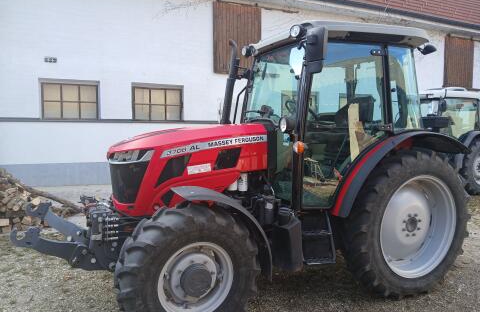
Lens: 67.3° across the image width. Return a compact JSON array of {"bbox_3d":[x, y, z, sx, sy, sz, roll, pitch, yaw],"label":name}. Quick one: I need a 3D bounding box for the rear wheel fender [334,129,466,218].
[{"bbox_3d":[1.561,0.142,3.446,1.480,0.750,0.330,-1,5,-23],"label":"rear wheel fender"}]

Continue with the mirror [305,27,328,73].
[{"bbox_3d":[0.639,-0.865,2.948,0.100,0.330,0.195,-1,5,-23],"label":"mirror"}]

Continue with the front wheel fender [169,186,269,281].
[{"bbox_3d":[-0.135,0.609,2.774,0.740,0.720,0.330,-1,5,-23],"label":"front wheel fender"}]

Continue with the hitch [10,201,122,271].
[{"bbox_3d":[-1.416,0.635,3.026,0.755,0.450,0.960,-1,5,-23],"label":"hitch"}]

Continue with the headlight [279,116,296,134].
[{"bbox_3d":[0.426,-0.267,3.148,0.120,0.130,0.130,-1,5,-23],"label":"headlight"}]

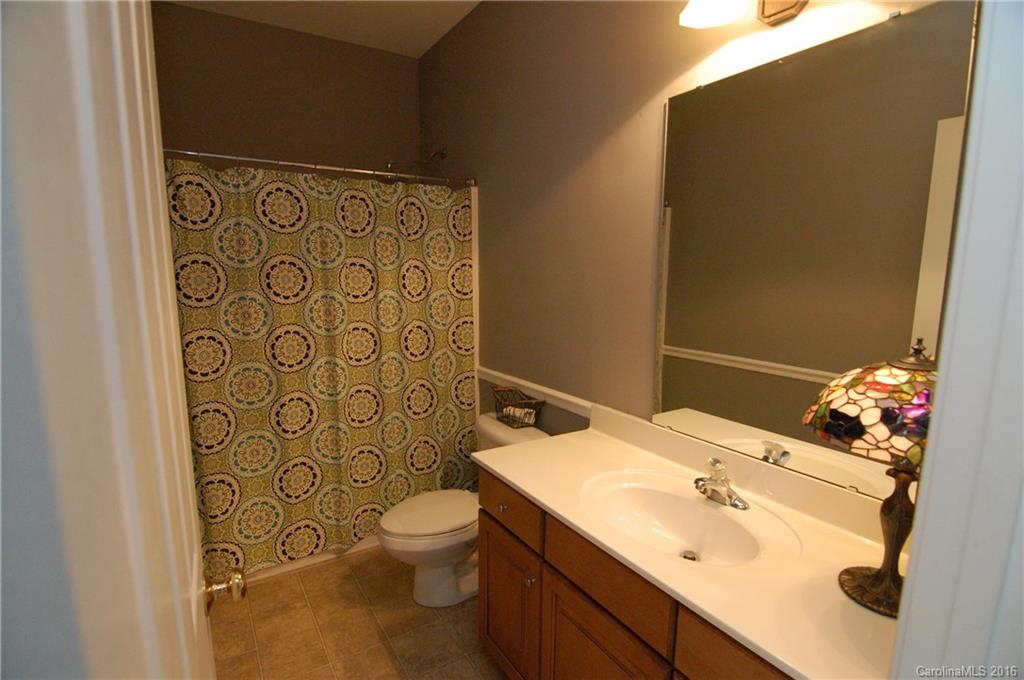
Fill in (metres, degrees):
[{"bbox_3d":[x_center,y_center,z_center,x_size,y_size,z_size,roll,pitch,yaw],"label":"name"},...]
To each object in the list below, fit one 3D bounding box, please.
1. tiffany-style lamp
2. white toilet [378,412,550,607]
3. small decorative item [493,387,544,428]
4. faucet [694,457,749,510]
[{"bbox_3d":[0.765,0.259,0.892,0.325,0.520,0.325,-5,9,-34],"label":"tiffany-style lamp"},{"bbox_3d":[-0.225,0.781,2.116,0.745,0.690,0.420,-5,9,-34],"label":"white toilet"},{"bbox_3d":[0.004,0.335,2.229,0.170,0.140,0.220,-5,9,-34],"label":"small decorative item"},{"bbox_3d":[0.570,0.401,1.300,0.165,0.128,0.160,-5,9,-34],"label":"faucet"}]

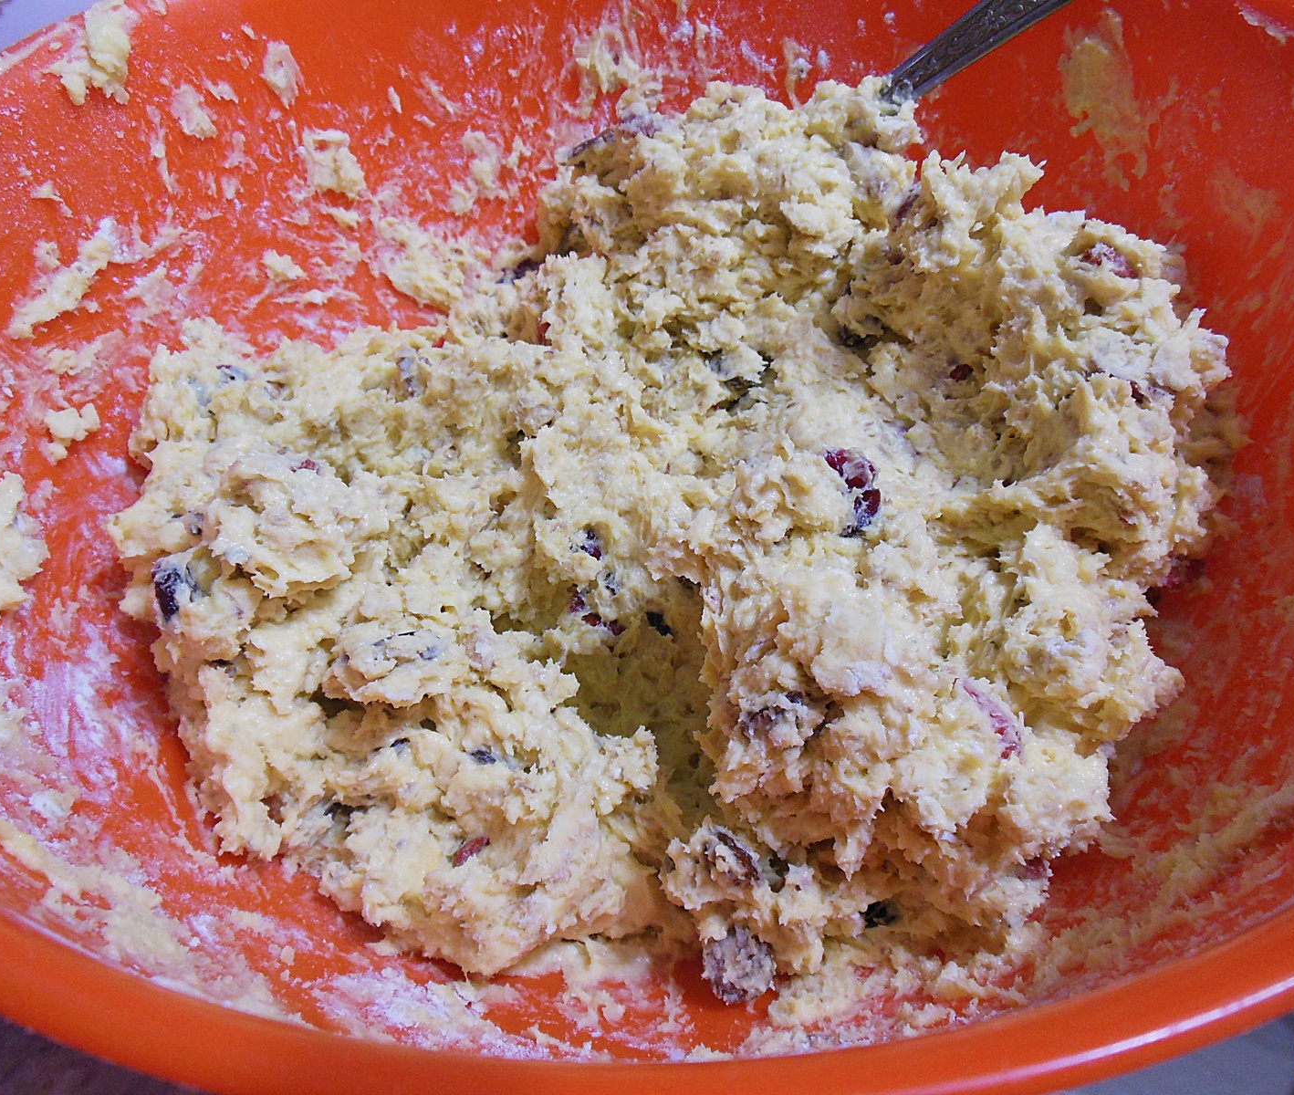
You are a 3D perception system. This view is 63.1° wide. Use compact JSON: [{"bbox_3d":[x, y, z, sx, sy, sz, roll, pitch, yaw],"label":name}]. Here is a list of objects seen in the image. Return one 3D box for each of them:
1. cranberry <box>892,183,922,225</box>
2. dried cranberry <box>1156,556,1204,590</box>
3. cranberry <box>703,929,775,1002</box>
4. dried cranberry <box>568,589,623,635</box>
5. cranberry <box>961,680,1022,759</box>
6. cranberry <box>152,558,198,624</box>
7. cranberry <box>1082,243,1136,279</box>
[{"bbox_3d":[0.078,-0.102,0.315,0.007,0.009,0.011,22,54,21],"label":"cranberry"},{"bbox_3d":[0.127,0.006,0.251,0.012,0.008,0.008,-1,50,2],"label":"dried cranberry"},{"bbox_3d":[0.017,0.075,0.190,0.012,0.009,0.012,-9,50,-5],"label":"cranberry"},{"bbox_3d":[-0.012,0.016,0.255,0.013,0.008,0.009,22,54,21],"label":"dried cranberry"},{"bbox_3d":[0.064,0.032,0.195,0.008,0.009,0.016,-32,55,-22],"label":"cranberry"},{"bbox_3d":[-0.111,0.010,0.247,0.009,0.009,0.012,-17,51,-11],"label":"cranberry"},{"bbox_3d":[0.128,-0.080,0.292,0.014,0.008,0.009,18,53,18],"label":"cranberry"}]

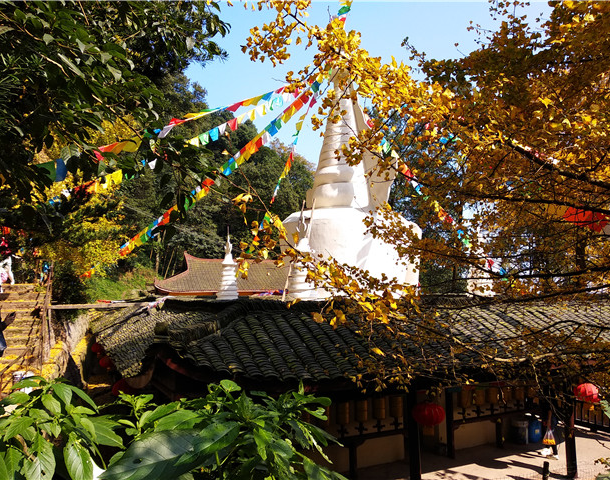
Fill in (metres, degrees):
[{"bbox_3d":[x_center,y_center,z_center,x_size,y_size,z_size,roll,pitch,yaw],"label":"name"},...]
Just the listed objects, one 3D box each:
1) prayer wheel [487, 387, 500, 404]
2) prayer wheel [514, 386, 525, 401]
[{"bbox_3d":[4.782,3.951,12.231,0.280,0.450,0.280,0,-7,0],"label":"prayer wheel"},{"bbox_3d":[5.619,4.001,12.643,0.280,0.450,0.280,0,-7,0],"label":"prayer wheel"}]

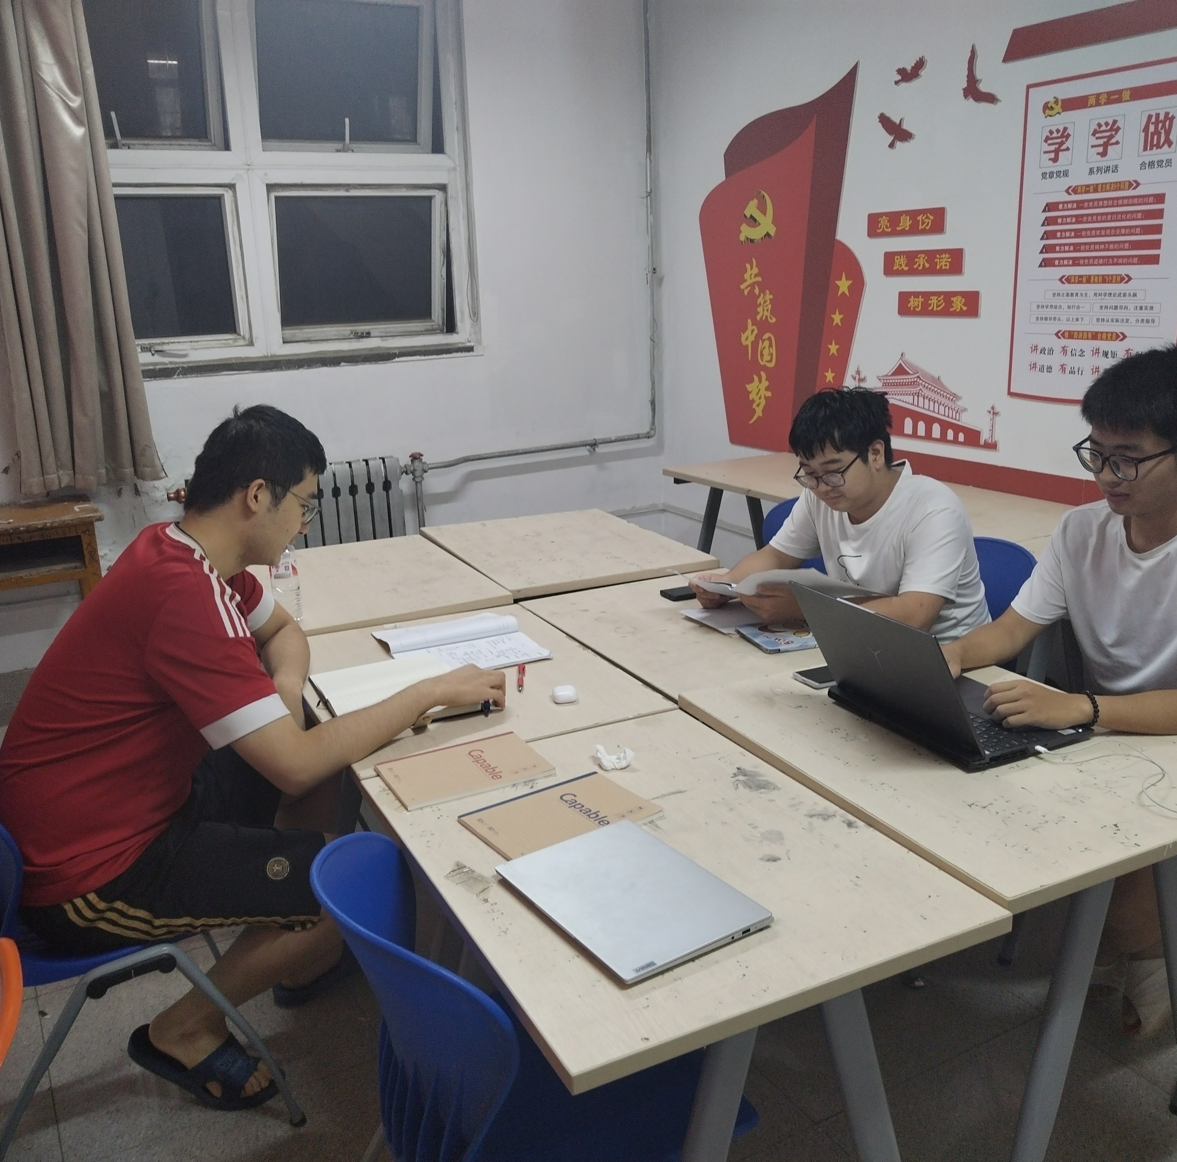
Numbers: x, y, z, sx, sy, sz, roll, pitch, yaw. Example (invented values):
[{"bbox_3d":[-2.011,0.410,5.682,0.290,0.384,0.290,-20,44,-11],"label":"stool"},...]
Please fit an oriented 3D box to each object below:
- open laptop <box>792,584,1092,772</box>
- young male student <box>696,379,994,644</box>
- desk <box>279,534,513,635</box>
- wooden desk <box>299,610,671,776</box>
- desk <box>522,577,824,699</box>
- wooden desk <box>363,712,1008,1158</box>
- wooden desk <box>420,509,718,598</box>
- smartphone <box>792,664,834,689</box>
[{"bbox_3d":[0.584,0.128,1.944,0.346,0.232,0.354,-9,17,-24],"label":"open laptop"},{"bbox_3d":[0.638,0.161,2.809,0.740,1.240,0.580,-13,19,-35],"label":"young male student"},{"bbox_3d":[-0.609,0.352,3.202,0.600,0.750,0.800,-9,17,-23],"label":"desk"},{"bbox_3d":[-0.260,0.544,2.480,0.600,0.739,0.800,-9,17,-24],"label":"wooden desk"},{"bbox_3d":[0.287,0.450,2.768,0.600,0.729,0.800,-9,17,-23],"label":"desk"},{"bbox_3d":[0.090,0.727,1.754,0.600,0.745,0.800,-9,17,-25],"label":"wooden desk"},{"bbox_3d":[-0.069,0.255,3.482,0.600,0.752,0.800,-9,17,-23],"label":"wooden desk"},{"bbox_3d":[0.476,0.177,2.202,0.160,0.008,0.076,-9,17,-24],"label":"smartphone"}]

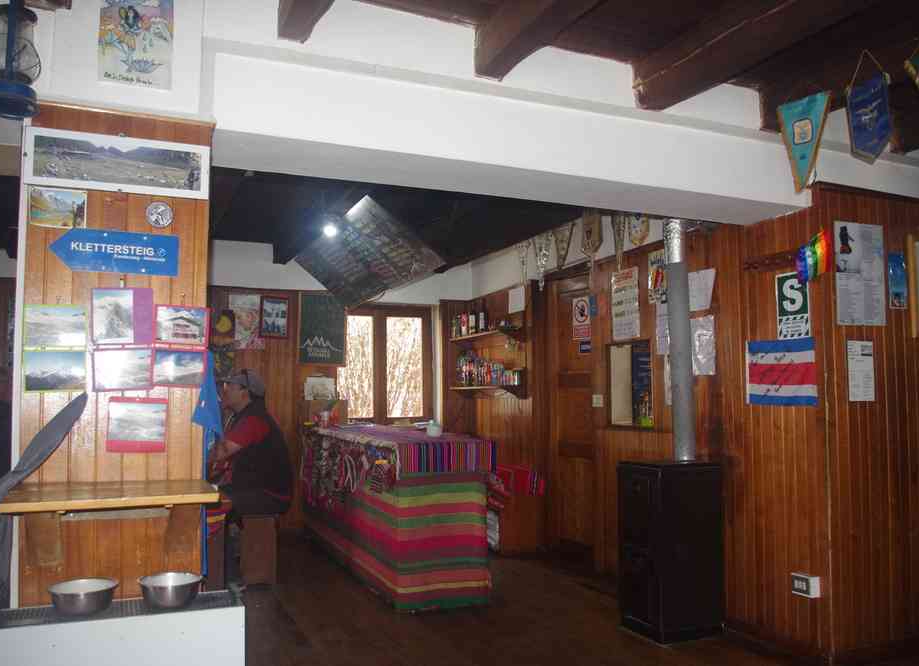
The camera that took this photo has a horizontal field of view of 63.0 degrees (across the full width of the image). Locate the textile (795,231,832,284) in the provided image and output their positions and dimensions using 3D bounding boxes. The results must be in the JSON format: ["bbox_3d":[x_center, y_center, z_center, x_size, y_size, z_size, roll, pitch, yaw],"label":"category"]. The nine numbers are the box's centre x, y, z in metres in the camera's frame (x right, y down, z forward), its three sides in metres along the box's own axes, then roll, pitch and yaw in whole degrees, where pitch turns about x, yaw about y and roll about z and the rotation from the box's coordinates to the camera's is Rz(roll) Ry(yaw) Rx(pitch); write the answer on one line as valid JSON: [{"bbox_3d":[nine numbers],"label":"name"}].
[{"bbox_3d":[1.567,-0.346,3.326,0.062,0.228,0.192,2,-4,-23],"label":"textile"}]

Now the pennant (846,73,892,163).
[{"bbox_3d":[1.463,-0.748,2.685,0.017,0.299,0.169,2,-4,-23],"label":"pennant"}]

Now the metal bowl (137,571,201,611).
[{"bbox_3d":[-0.799,0.714,2.073,0.165,0.069,0.165,2,-4,-23],"label":"metal bowl"}]

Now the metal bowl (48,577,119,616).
[{"bbox_3d":[-1.001,0.708,1.996,0.166,0.069,0.166,2,-4,-23],"label":"metal bowl"}]

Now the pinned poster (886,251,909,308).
[{"bbox_3d":[2.140,-0.254,3.657,0.130,0.285,0.010,2,-4,-23],"label":"pinned poster"}]

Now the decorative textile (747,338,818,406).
[{"bbox_3d":[1.500,0.185,3.524,0.018,0.311,0.415,2,-4,-23],"label":"decorative textile"}]

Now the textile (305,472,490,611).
[{"bbox_3d":[-0.515,1.200,5.080,0.529,0.723,2.085,2,-4,-23],"label":"textile"}]

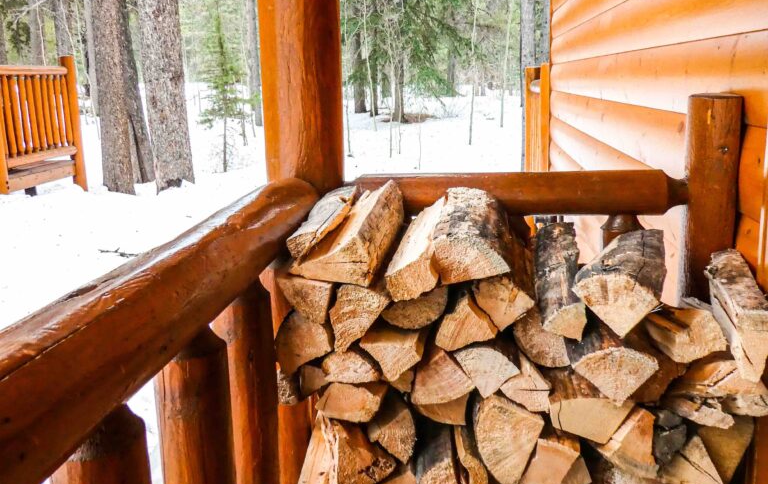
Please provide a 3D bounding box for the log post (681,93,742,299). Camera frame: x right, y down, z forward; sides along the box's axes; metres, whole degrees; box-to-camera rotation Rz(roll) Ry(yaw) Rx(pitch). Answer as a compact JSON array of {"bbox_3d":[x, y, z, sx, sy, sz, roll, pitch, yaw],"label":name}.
[{"bbox_3d":[0.683,0.225,1.541,0.110,1.053,0.110,0,13,7],"label":"log post"}]

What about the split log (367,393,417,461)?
[{"bbox_3d":[0.037,0.272,1.378,0.082,0.118,0.400,0,13,7],"label":"split log"}]

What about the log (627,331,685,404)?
[{"bbox_3d":[0.459,0.161,1.339,0.102,0.122,0.410,0,13,8],"label":"log"}]

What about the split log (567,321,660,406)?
[{"bbox_3d":[0.375,0.159,1.280,0.132,0.103,0.400,0,13,7],"label":"split log"}]

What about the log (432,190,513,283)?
[{"bbox_3d":[0.162,-0.022,1.286,0.122,0.090,0.410,0,13,8],"label":"log"}]

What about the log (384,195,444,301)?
[{"bbox_3d":[0.089,-0.005,1.369,0.089,0.096,0.420,1,16,11],"label":"log"}]

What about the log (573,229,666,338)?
[{"bbox_3d":[0.435,0.059,1.285,0.132,0.105,0.380,3,14,22],"label":"log"}]

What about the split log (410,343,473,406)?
[{"bbox_3d":[0.118,0.171,1.316,0.099,0.108,0.380,0,13,7],"label":"split log"}]

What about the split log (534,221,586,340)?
[{"bbox_3d":[0.313,0.063,1.260,0.080,0.068,0.373,1,19,11],"label":"split log"}]

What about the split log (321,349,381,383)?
[{"bbox_3d":[-0.030,0.170,1.436,0.102,0.061,0.420,0,13,7],"label":"split log"}]

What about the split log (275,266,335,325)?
[{"bbox_3d":[-0.109,0.055,1.430,0.099,0.085,0.420,0,13,7],"label":"split log"}]

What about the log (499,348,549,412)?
[{"bbox_3d":[0.269,0.209,1.417,0.086,0.077,0.420,0,13,7],"label":"log"}]

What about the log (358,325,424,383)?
[{"bbox_3d":[0.042,0.149,1.363,0.106,0.087,0.380,0,13,9],"label":"log"}]

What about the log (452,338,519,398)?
[{"bbox_3d":[0.187,0.162,1.324,0.101,0.095,0.400,0,13,7],"label":"log"}]

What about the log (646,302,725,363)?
[{"bbox_3d":[0.517,0.106,1.350,0.089,0.089,0.420,0,13,3],"label":"log"}]

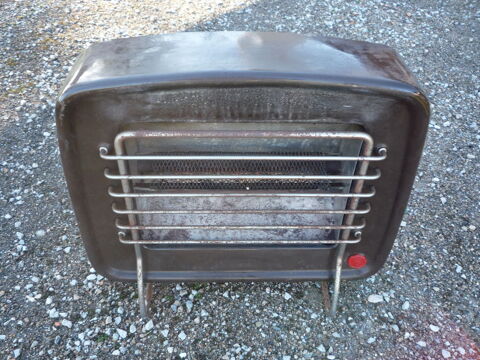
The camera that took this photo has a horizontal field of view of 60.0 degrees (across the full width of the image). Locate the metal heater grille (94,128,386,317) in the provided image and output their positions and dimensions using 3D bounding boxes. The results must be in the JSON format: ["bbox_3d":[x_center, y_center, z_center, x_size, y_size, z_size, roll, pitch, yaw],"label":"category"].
[{"bbox_3d":[0.005,0.096,0.762,0.447,0.439,0.065,1,36,0],"label":"metal heater grille"}]

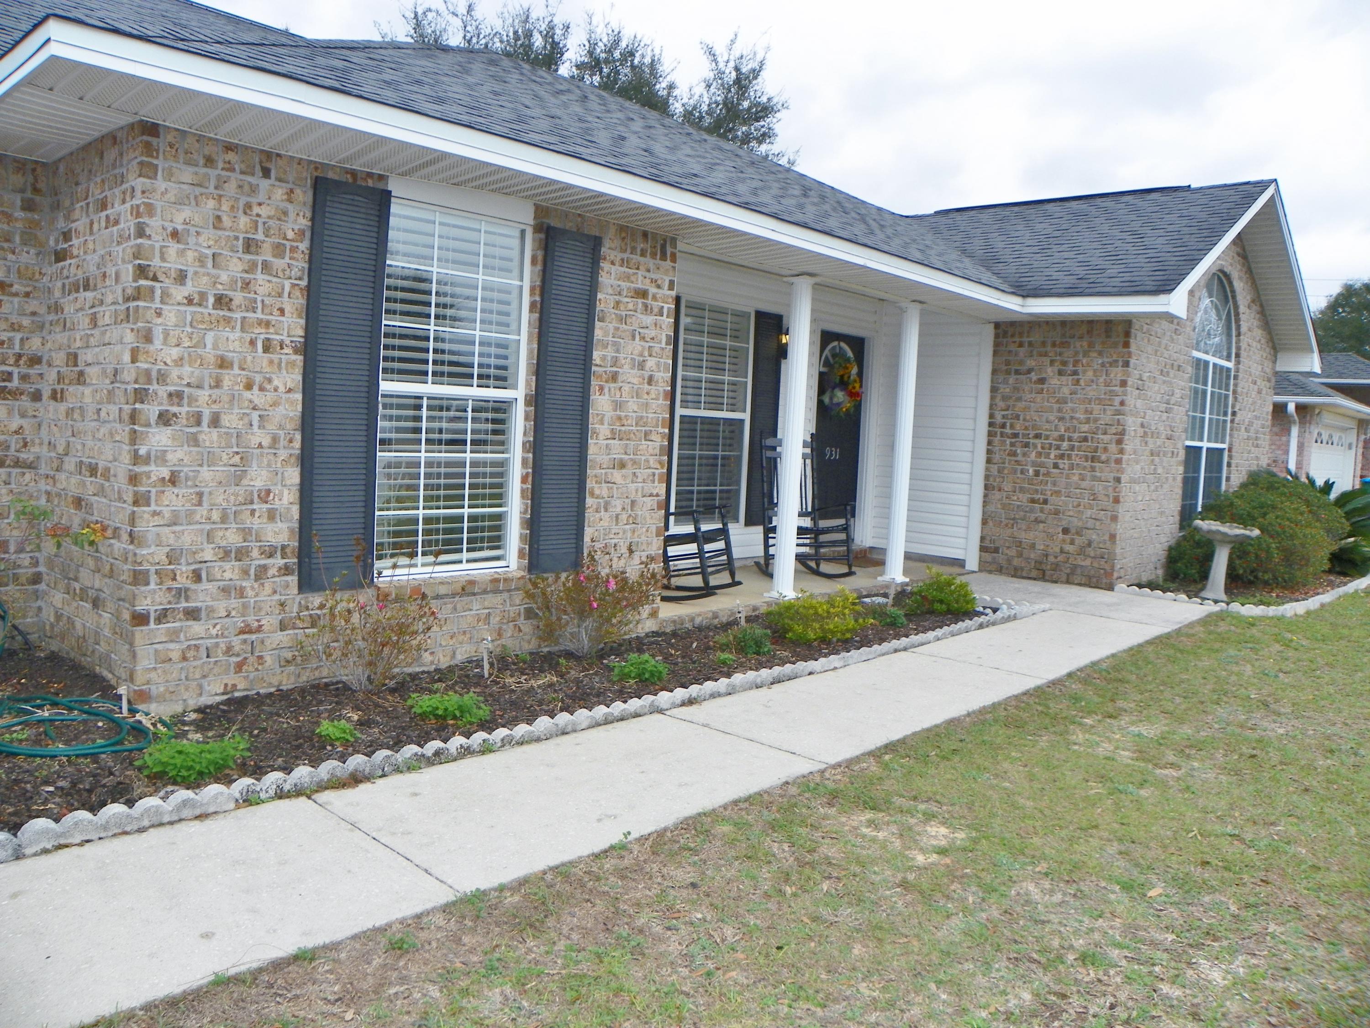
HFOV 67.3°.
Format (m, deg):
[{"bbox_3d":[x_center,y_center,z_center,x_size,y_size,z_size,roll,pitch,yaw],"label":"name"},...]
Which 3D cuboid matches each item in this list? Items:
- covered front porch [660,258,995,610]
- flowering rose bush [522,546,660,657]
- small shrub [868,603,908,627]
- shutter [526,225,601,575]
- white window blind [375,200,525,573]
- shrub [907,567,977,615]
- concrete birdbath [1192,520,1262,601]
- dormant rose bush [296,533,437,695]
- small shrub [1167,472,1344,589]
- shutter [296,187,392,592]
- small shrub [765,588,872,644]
[{"bbox_3d":[0.994,-0.647,8.532,1.350,2.370,4.650,8,7,43],"label":"covered front porch"},{"bbox_3d":[-0.518,0.477,5.628,0.520,0.600,0.720,8,7,43],"label":"flowering rose bush"},{"bbox_3d":[1.389,0.689,7.048,0.250,0.150,0.270,8,7,43],"label":"small shrub"},{"bbox_3d":[-0.660,-0.608,5.719,0.040,1.870,0.385,8,7,43],"label":"shutter"},{"bbox_3d":[-1.183,-0.611,5.309,0.060,1.800,0.880,8,7,43],"label":"white window blind"},{"bbox_3d":[1.925,0.579,7.726,0.500,0.310,0.550,8,7,43],"label":"shrub"},{"bbox_3d":[4.533,0.373,8.638,0.550,0.660,0.550,8,7,43],"label":"concrete birdbath"},{"bbox_3d":[-1.447,0.456,4.693,0.500,0.680,0.620,8,7,43],"label":"dormant rose bush"},{"bbox_3d":[5.487,0.170,9.906,1.600,1.100,1.550,8,7,43],"label":"small shrub"},{"bbox_3d":[-1.567,-0.571,4.758,0.040,1.870,0.385,8,7,43],"label":"shutter"},{"bbox_3d":[0.843,0.647,6.513,0.600,0.310,0.680,8,7,43],"label":"small shrub"}]

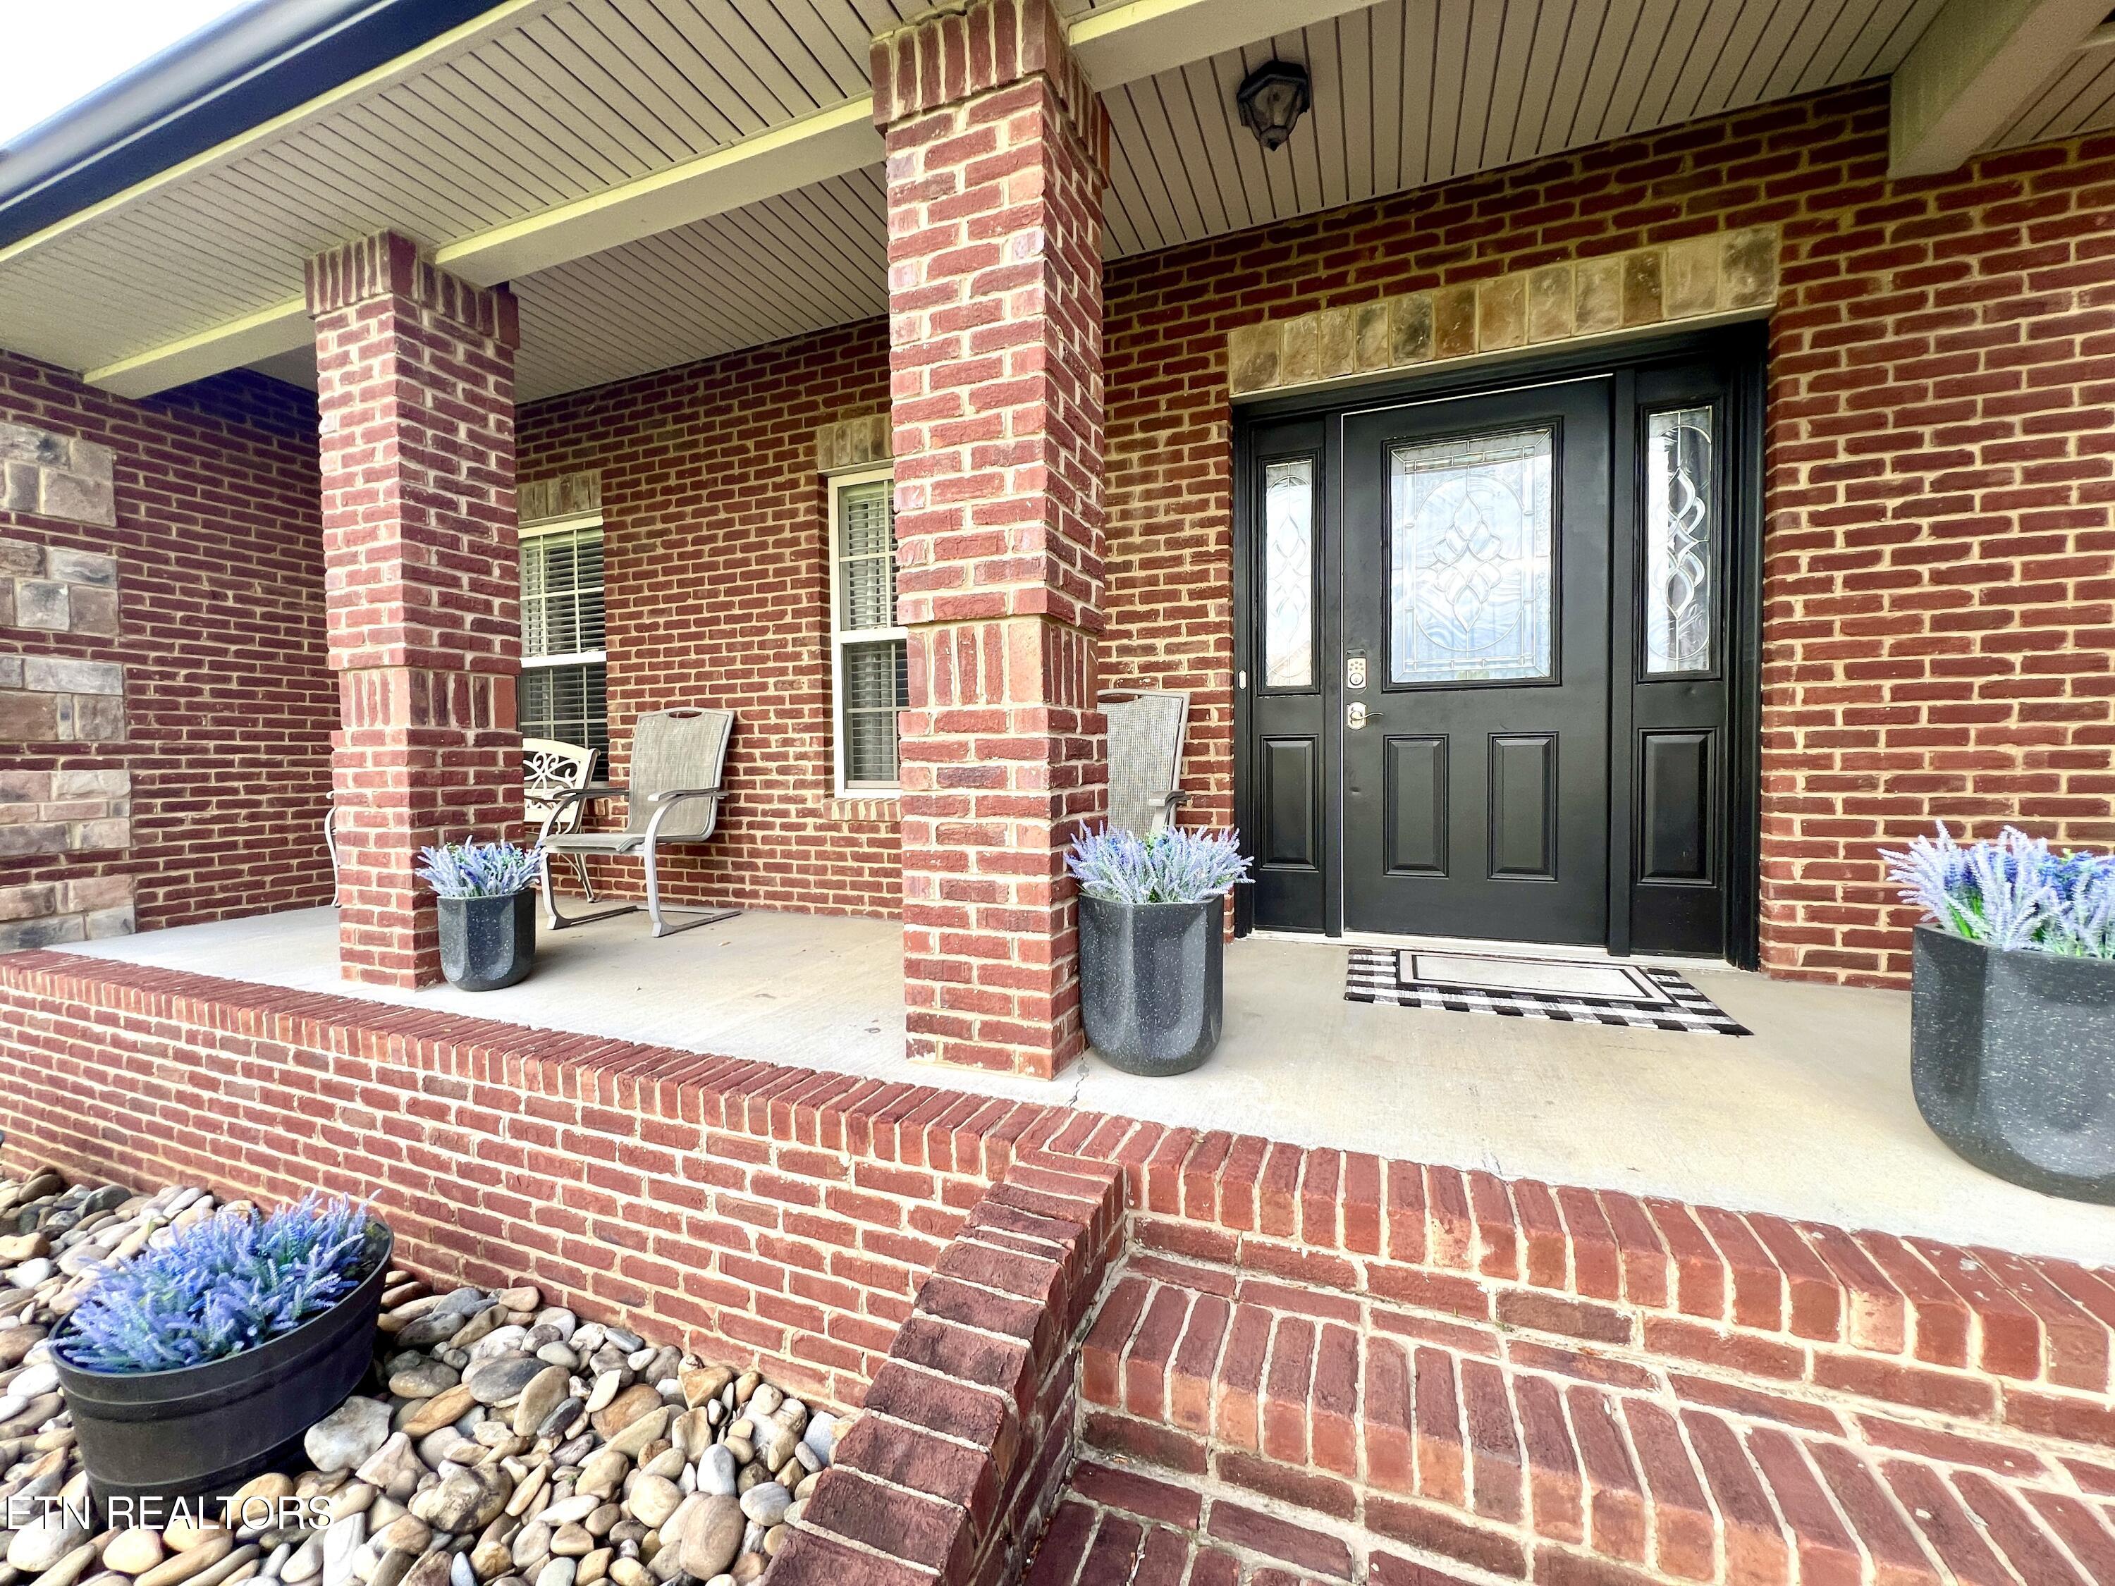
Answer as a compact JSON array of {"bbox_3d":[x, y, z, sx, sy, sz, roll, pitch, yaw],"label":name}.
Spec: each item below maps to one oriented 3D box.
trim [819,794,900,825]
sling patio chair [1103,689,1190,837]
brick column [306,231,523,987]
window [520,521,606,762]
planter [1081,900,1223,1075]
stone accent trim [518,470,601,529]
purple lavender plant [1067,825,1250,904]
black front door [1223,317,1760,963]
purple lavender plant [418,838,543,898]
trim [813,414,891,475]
[{"bbox_3d":[-0.716,0.081,3.833,0.975,0.104,0.110,0,2,20],"label":"trim"},{"bbox_3d":[0.156,0.113,3.065,0.690,1.037,0.660,0,2,20],"label":"sling patio chair"},{"bbox_3d":[-2.308,-0.586,2.916,0.450,2.489,0.450,0,2,20],"label":"brick column"},{"bbox_3d":[-2.924,-0.781,4.718,0.945,1.609,0.100,0,2,20],"label":"window"},{"bbox_3d":[0.236,0.457,1.990,0.356,0.418,0.356,0,2,20],"label":"planter"},{"bbox_3d":[-2.963,-1.685,4.615,0.950,0.235,0.100,0,2,20],"label":"stone accent trim"},{"bbox_3d":[0.234,0.167,1.980,0.440,0.195,0.440,0,2,20],"label":"purple lavender plant"},{"bbox_3d":[1.576,-0.488,3.052,1.757,2.200,0.130,0,2,20],"label":"black front door"},{"bbox_3d":[-1.949,0.261,2.714,0.330,0.200,0.330,0,2,20],"label":"purple lavender plant"},{"bbox_3d":[-0.729,-1.686,3.780,0.950,0.230,0.100,0,2,20],"label":"trim"}]

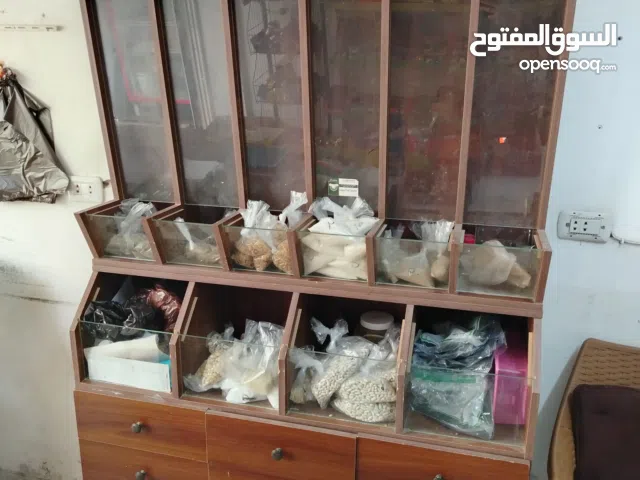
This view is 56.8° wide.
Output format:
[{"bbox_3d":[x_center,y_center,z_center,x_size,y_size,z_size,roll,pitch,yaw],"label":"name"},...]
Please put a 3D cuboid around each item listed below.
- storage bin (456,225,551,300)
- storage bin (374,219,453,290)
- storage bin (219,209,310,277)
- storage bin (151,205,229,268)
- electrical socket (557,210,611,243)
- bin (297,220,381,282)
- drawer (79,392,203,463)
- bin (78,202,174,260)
[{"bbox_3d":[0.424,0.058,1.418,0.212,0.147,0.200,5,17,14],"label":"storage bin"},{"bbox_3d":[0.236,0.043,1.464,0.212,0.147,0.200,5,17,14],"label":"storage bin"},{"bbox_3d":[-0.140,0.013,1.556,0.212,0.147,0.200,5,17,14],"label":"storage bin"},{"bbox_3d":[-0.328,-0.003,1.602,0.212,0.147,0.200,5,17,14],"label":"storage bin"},{"bbox_3d":[0.689,-0.035,1.550,0.122,0.078,0.016,5,17,14],"label":"electrical socket"},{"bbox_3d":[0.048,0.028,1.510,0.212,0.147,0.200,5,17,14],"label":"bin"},{"bbox_3d":[-0.444,0.456,1.773,0.395,0.157,0.360,5,17,14],"label":"drawer"},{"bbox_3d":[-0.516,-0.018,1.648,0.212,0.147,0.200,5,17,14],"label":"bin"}]

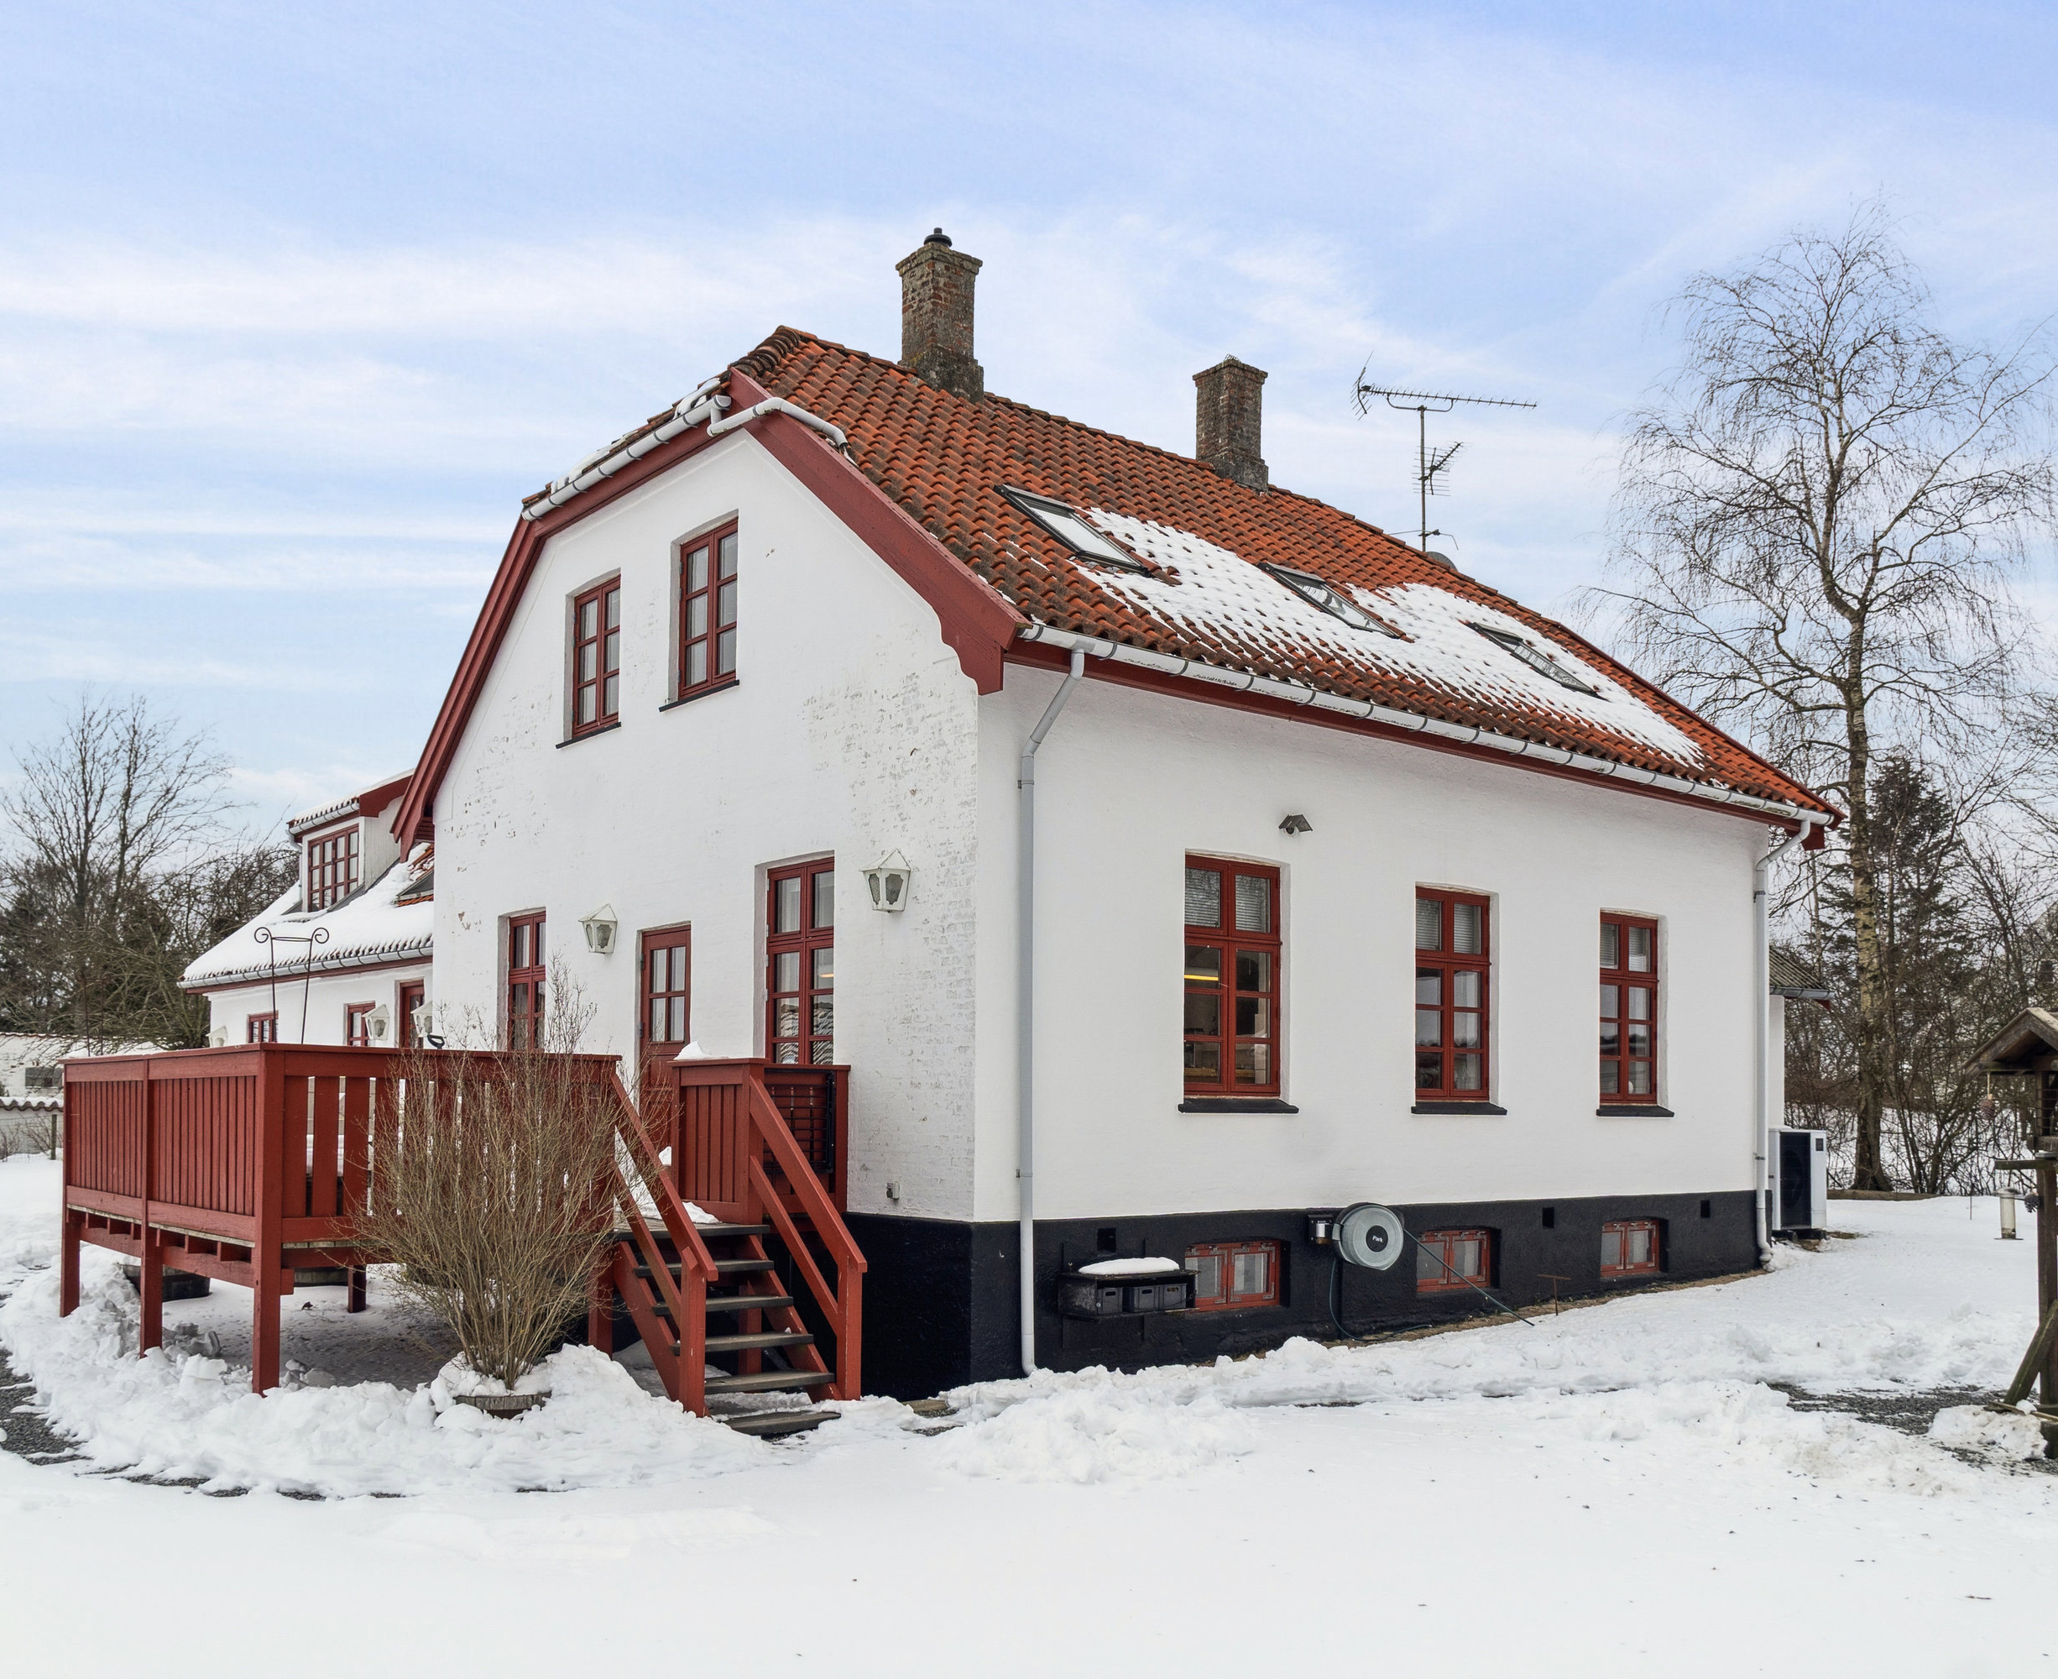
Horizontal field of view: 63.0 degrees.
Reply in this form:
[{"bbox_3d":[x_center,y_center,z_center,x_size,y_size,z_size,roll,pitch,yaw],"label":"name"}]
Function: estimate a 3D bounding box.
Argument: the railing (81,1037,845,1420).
[{"bbox_3d":[-3.688,2.408,11.100,3.750,1.900,5.500,6,-9,-39],"label":"railing"}]

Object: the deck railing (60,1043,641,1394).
[{"bbox_3d":[-4.660,2.386,11.000,2.200,1.750,4.500,6,-9,-39],"label":"deck railing"}]

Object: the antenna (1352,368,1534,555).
[{"bbox_3d":[5.008,-4.522,20.300,2.100,2.350,0.750,2,-7,-14],"label":"antenna"}]

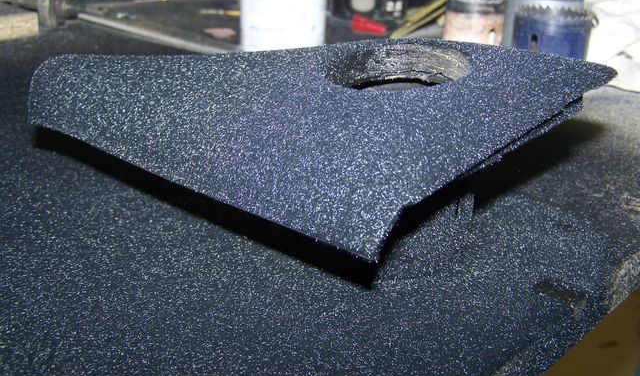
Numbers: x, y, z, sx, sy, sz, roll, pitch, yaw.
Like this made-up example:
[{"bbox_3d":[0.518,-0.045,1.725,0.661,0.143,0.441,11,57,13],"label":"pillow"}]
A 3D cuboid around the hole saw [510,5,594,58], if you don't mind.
[{"bbox_3d":[0.182,-0.114,0.558,0.060,0.048,0.060,0,24,0],"label":"hole saw"}]

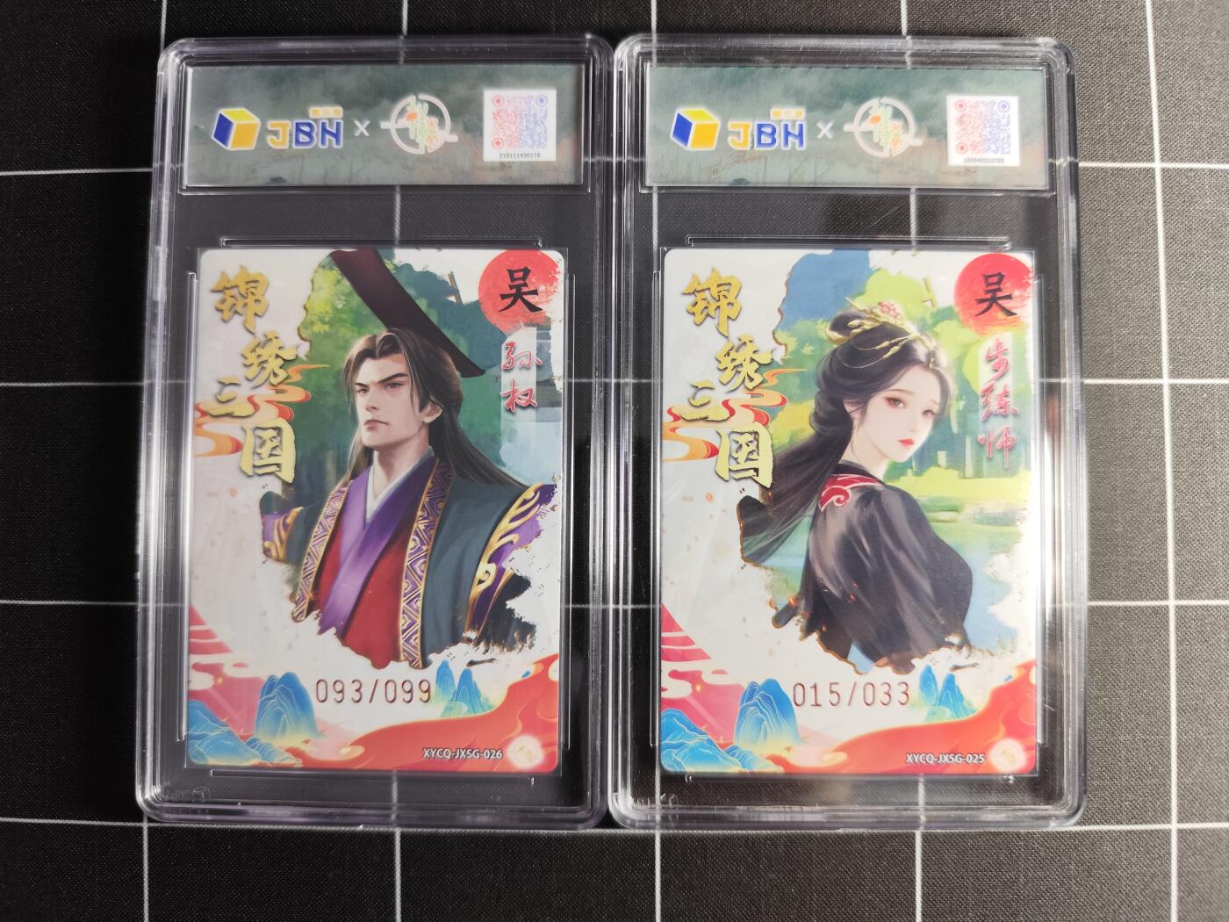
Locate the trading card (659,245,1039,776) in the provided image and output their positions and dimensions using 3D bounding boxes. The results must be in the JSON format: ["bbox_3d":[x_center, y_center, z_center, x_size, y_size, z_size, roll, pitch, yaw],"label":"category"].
[{"bbox_3d":[0.039,0.008,0.139,0.063,0.001,0.088,0,88,1],"label":"trading card"}]

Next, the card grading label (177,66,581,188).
[{"bbox_3d":[-0.040,-0.058,0.142,0.069,0.001,0.021,0,88,1],"label":"card grading label"}]

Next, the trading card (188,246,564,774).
[{"bbox_3d":[-0.040,0.008,0.140,0.063,0.001,0.088,1,88,1],"label":"trading card"}]

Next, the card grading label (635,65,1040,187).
[{"bbox_3d":[0.040,-0.057,0.141,0.069,0.001,0.021,1,88,1],"label":"card grading label"}]

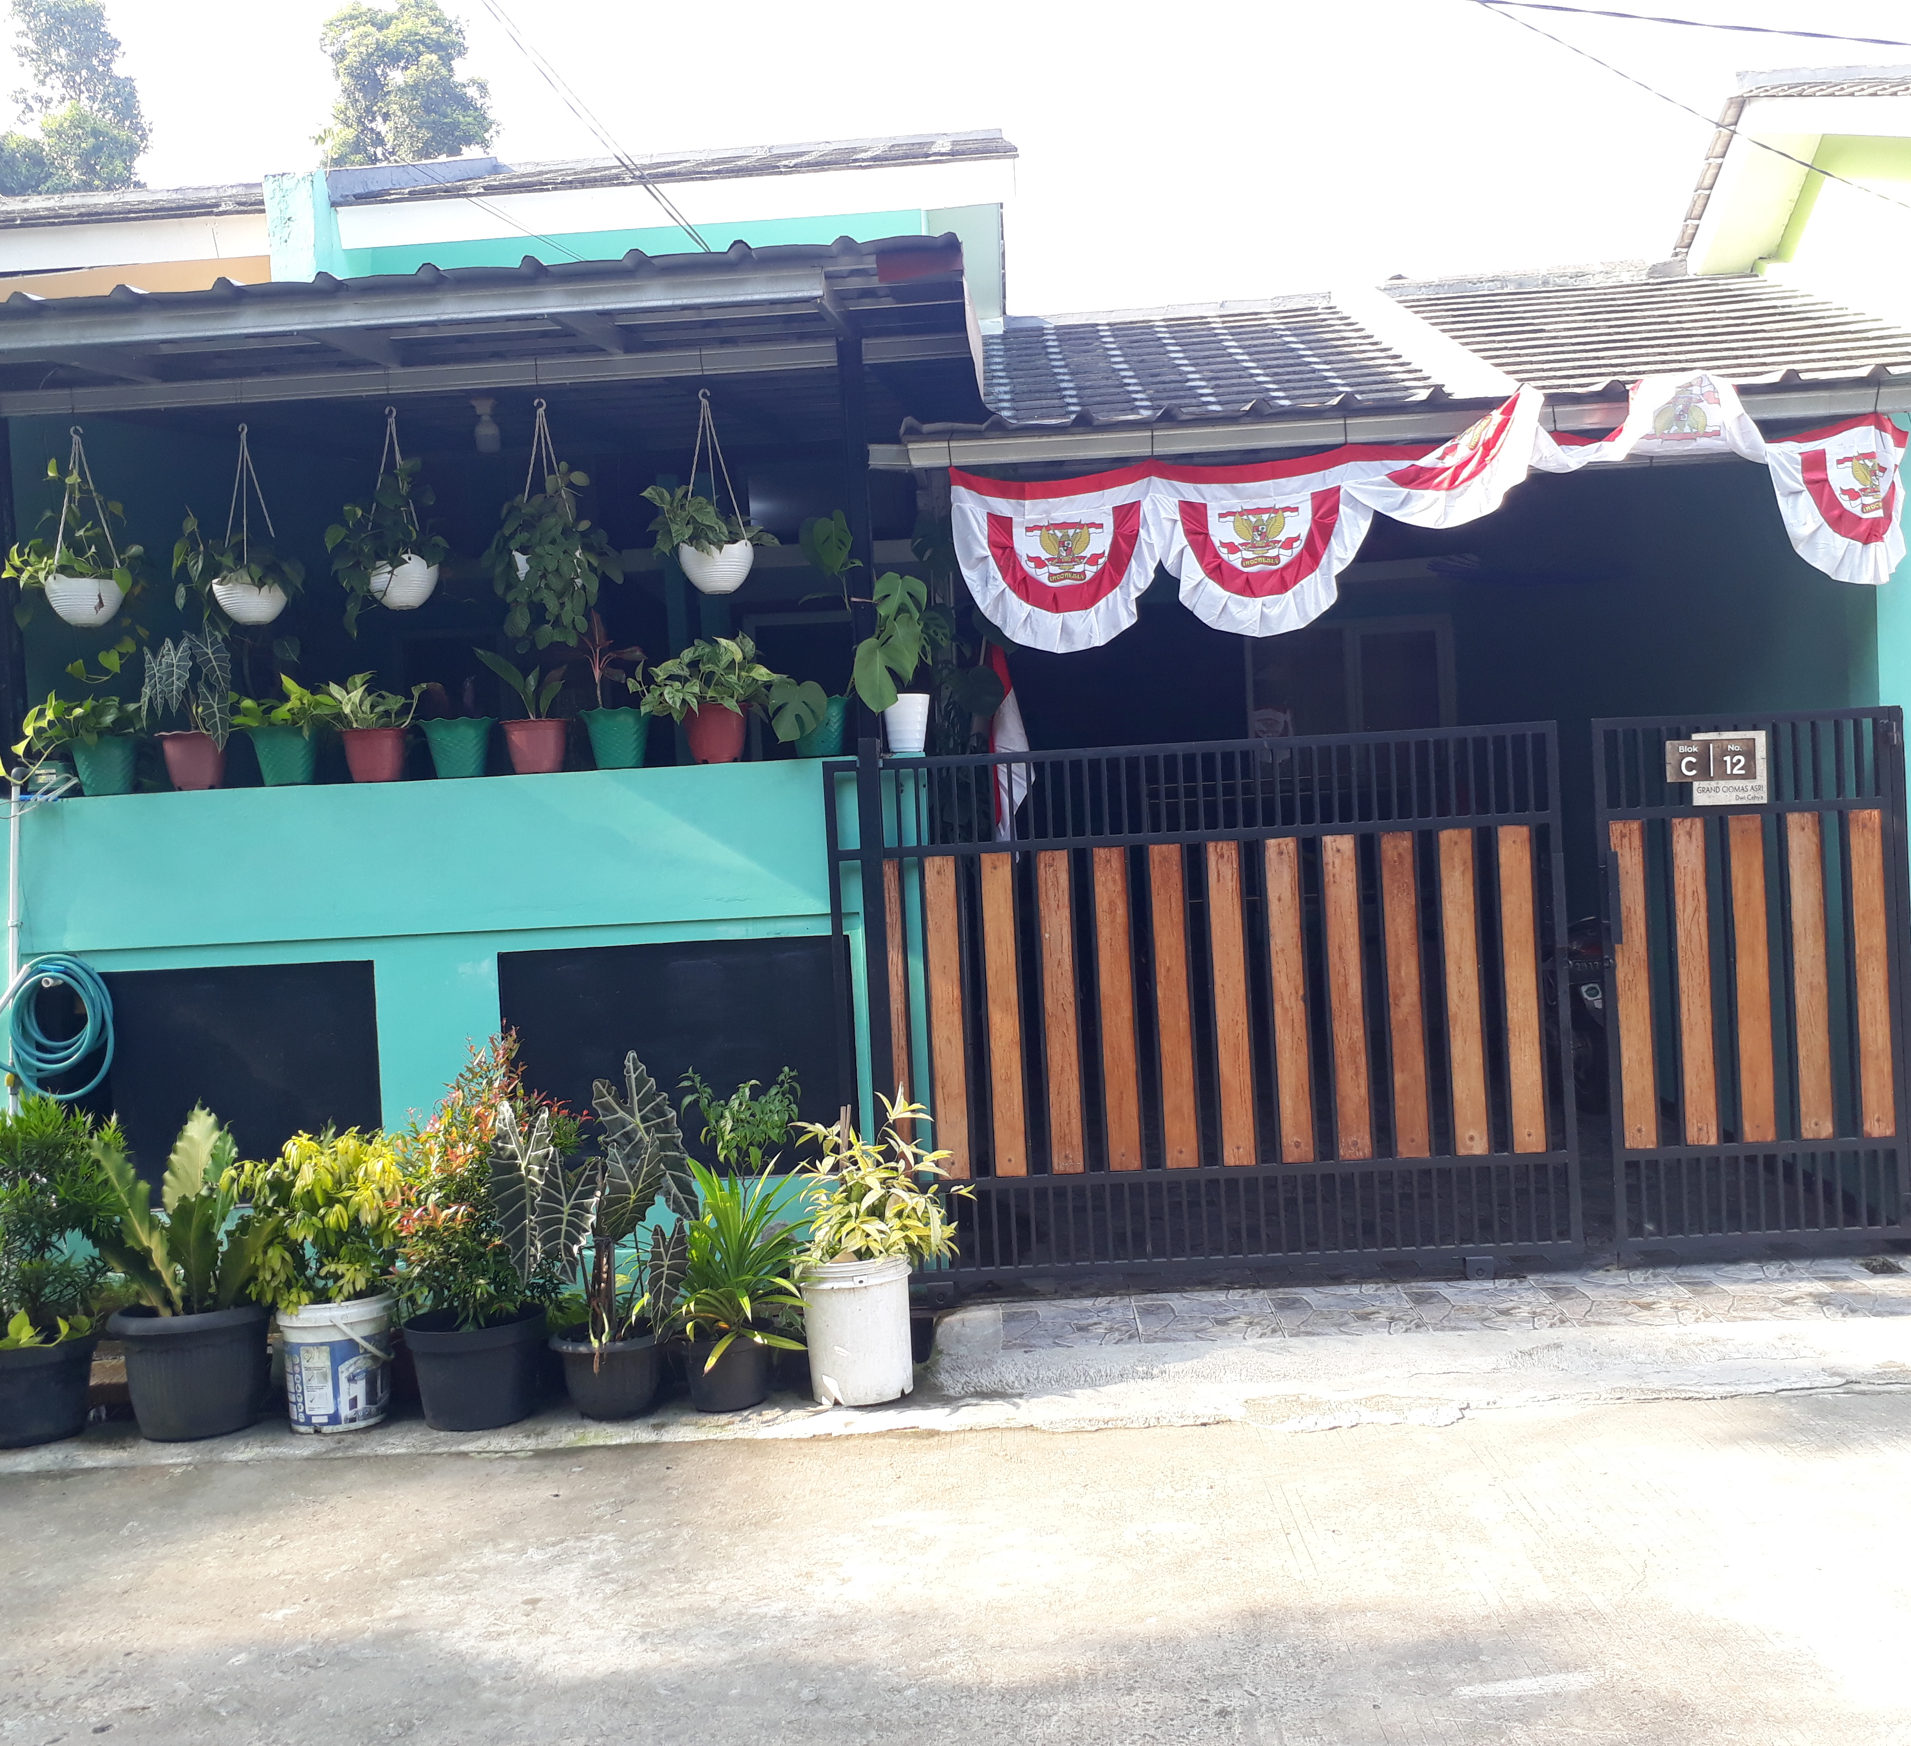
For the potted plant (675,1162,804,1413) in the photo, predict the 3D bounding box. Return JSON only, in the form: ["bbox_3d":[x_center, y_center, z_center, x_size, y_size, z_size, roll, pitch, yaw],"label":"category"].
[{"bbox_3d":[-0.593,1.126,4.982,0.332,0.637,0.360,-3,0,3],"label":"potted plant"}]

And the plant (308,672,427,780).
[{"bbox_3d":[-1.802,-0.449,5.570,0.357,0.335,0.280,-3,0,2],"label":"plant"}]

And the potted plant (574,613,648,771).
[{"bbox_3d":[-1.052,-0.549,5.540,0.216,0.472,0.220,-3,0,2],"label":"potted plant"}]

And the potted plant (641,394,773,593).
[{"bbox_3d":[-0.756,-1.177,5.593,0.398,0.627,0.330,-3,0,3],"label":"potted plant"}]

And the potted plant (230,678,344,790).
[{"bbox_3d":[-2.079,-0.440,5.632,0.344,0.338,0.290,-3,0,3],"label":"potted plant"}]

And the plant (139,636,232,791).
[{"bbox_3d":[-2.369,-0.498,5.592,0.274,0.482,0.270,-3,0,2],"label":"plant"}]

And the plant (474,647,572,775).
[{"bbox_3d":[-1.326,-0.492,5.551,0.284,0.384,0.230,-3,0,2],"label":"plant"}]

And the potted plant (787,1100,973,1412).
[{"bbox_3d":[-0.206,1.018,4.964,0.461,0.798,0.440,-3,0,3],"label":"potted plant"}]

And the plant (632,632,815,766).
[{"bbox_3d":[-0.732,-0.534,5.629,0.534,0.384,0.420,-3,0,3],"label":"plant"}]

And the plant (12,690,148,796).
[{"bbox_3d":[-2.703,-0.399,5.605,0.415,0.320,0.290,-3,0,2],"label":"plant"}]

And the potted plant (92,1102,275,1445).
[{"bbox_3d":[-2.082,1.087,4.920,0.488,0.892,0.480,-3,0,3],"label":"potted plant"}]

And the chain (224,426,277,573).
[{"bbox_3d":[-2.196,-1.173,5.657,0.164,0.453,0.170,-3,0,3],"label":"chain"}]

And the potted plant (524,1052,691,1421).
[{"bbox_3d":[-0.967,0.985,4.997,0.443,0.967,0.440,-3,0,3],"label":"potted plant"}]

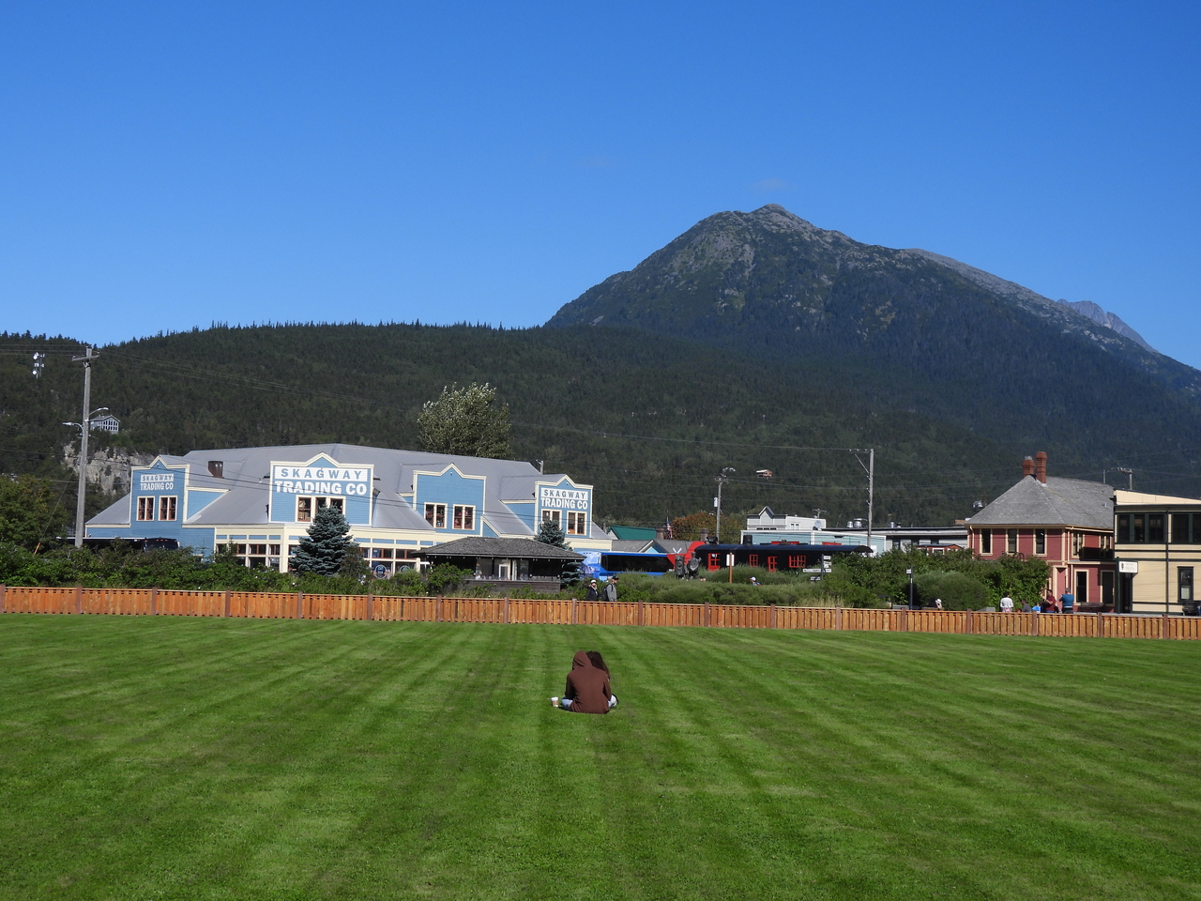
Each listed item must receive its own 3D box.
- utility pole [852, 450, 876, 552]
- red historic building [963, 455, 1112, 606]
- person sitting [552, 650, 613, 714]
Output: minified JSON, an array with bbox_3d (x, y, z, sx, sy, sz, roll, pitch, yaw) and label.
[{"bbox_3d":[18.797,5.717,126.670,2.200,11.700,0.400,-3,-6,45],"label":"utility pole"},{"bbox_3d":[33.549,6.264,127.543,8.000,11.200,15.500,-1,-5,30],"label":"red historic building"},{"bbox_3d":[-0.180,2.933,22.192,0.700,0.800,0.750,2,-4,0],"label":"person sitting"}]

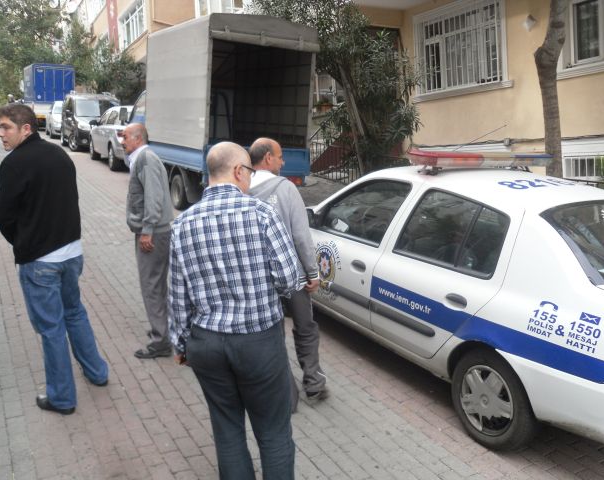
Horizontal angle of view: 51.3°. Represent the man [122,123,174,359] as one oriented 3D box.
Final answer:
[{"bbox_3d":[-1.147,-0.003,4.641,0.380,1.700,0.500,-4,7,-5],"label":"man"}]

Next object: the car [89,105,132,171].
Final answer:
[{"bbox_3d":[-4.335,-2.680,16.389,1.750,1.460,4.250,-3,13,-28],"label":"car"}]

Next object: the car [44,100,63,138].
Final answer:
[{"bbox_3d":[-10.291,-5.255,27.667,1.740,1.490,4.300,-3,13,-28],"label":"car"}]

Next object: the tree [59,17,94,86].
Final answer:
[{"bbox_3d":[-13.094,-9.697,37.374,2.300,6.500,2.300,-7,8,-30],"label":"tree"}]

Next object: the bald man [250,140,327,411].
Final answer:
[{"bbox_3d":[-0.101,0.195,4.072,0.520,1.700,0.420,3,9,42],"label":"bald man"}]

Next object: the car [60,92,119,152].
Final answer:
[{"bbox_3d":[-7.445,-4.209,22.658,1.800,1.900,4.300,-3,13,-28],"label":"car"}]

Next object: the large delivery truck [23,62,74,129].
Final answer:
[{"bbox_3d":[-14.334,-7.940,35.400,2.200,3.400,6.300,-3,13,-28],"label":"large delivery truck"}]

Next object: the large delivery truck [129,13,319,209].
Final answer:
[{"bbox_3d":[-1.821,-2.216,11.510,1.800,2.950,4.700,-3,12,-31],"label":"large delivery truck"}]

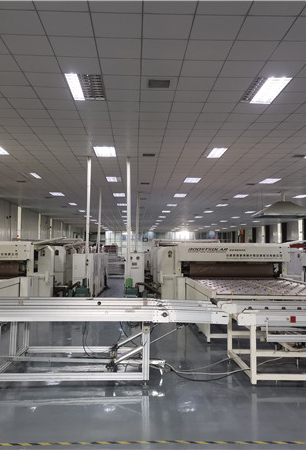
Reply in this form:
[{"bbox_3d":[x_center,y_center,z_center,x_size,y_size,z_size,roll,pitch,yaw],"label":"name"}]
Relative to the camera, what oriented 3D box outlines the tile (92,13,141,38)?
[{"bbox_3d":[-0.430,-2.416,5.429,0.600,0.020,0.600,0,-3,-2],"label":"tile"}]

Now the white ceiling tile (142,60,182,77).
[{"bbox_3d":[0.123,-2.340,6.649,0.600,0.020,0.600,0,-3,-2],"label":"white ceiling tile"}]

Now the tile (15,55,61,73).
[{"bbox_3d":[-1.674,-2.348,6.558,0.600,0.020,0.600,0,-3,-2],"label":"tile"}]

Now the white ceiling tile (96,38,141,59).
[{"bbox_3d":[-0.453,-2.380,6.028,0.600,0.020,0.600,0,-3,-2],"label":"white ceiling tile"}]

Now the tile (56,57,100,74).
[{"bbox_3d":[-1.074,-2.344,6.583,0.600,0.020,0.600,0,-3,-2],"label":"tile"}]

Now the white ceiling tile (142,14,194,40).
[{"bbox_3d":[0.174,-2.408,5.450,0.600,0.020,0.600,0,-3,-2],"label":"white ceiling tile"}]

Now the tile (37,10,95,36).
[{"bbox_3d":[-1.025,-2.415,5.401,0.600,0.020,0.600,0,-3,-2],"label":"tile"}]

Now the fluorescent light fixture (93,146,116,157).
[{"bbox_3d":[-1.293,-2.026,12.290,0.600,0.060,1.200,0,-3,-2],"label":"fluorescent light fixture"}]

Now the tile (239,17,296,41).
[{"bbox_3d":[1.373,-2.401,5.500,0.600,0.020,0.600,0,-3,-2],"label":"tile"}]

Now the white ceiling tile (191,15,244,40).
[{"bbox_3d":[0.773,-2.405,5.475,0.600,0.020,0.600,0,-3,-2],"label":"white ceiling tile"}]

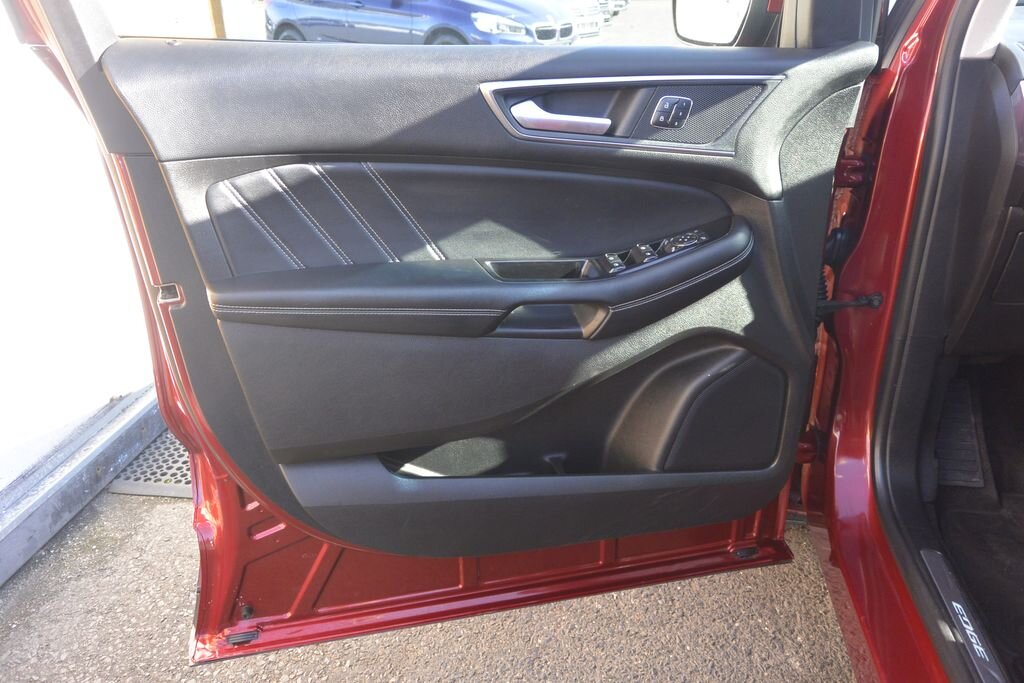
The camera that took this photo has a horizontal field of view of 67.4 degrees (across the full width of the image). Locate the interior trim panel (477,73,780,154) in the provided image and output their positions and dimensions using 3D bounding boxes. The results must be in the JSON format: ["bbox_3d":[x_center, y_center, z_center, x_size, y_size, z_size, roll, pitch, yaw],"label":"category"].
[{"bbox_3d":[0.136,-0.258,0.874,0.342,0.081,0.045,-6,25,-12],"label":"interior trim panel"}]

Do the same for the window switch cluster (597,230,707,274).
[{"bbox_3d":[0.165,-0.104,0.888,0.120,0.022,0.050,-19,35,-12],"label":"window switch cluster"}]

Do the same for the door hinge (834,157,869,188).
[{"bbox_3d":[0.474,-0.237,1.075,0.038,0.044,0.048,-6,25,-12],"label":"door hinge"}]

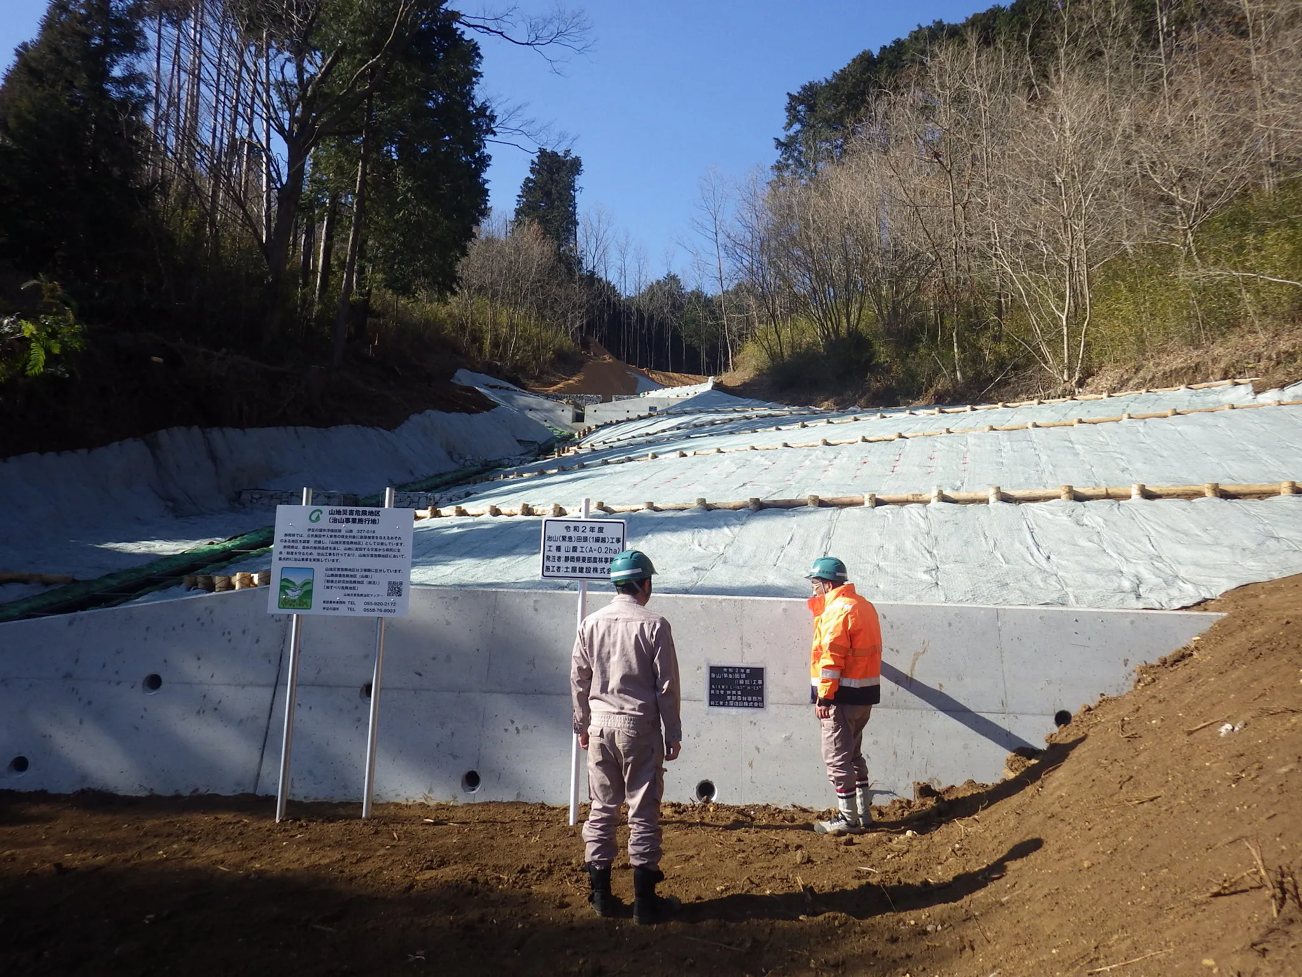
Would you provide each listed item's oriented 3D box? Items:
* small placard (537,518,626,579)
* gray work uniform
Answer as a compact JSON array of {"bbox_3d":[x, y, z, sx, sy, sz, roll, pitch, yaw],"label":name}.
[{"bbox_3d":[-0.448,0.410,6.280,0.560,0.405,0.030,2,-6,0],"label":"small placard"},{"bbox_3d":[-0.122,1.200,4.690,0.510,1.310,0.290,0,-6,20],"label":"gray work uniform"}]

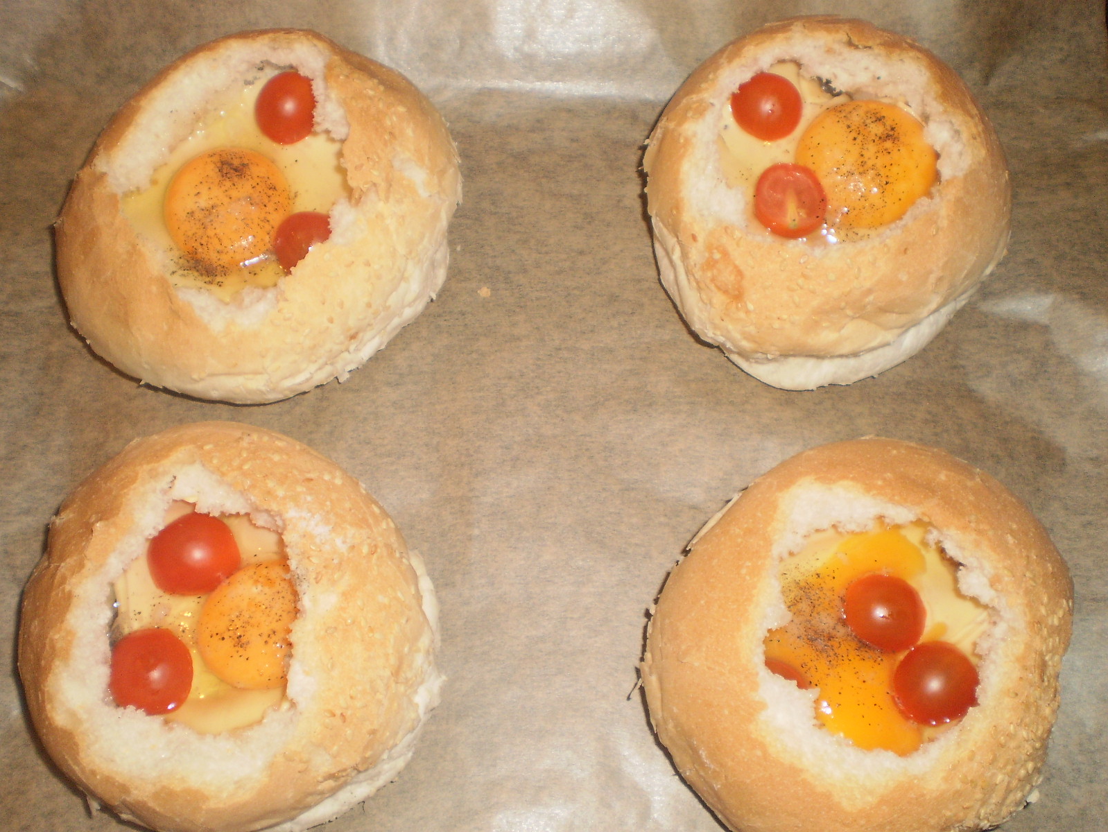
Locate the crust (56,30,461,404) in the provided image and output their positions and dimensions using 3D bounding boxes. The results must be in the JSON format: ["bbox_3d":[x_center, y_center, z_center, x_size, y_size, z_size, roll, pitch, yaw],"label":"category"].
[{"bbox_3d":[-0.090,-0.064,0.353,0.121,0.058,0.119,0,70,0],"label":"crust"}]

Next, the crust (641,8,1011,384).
[{"bbox_3d":[0.084,-0.069,0.355,0.112,0.060,0.118,0,70,0],"label":"crust"}]

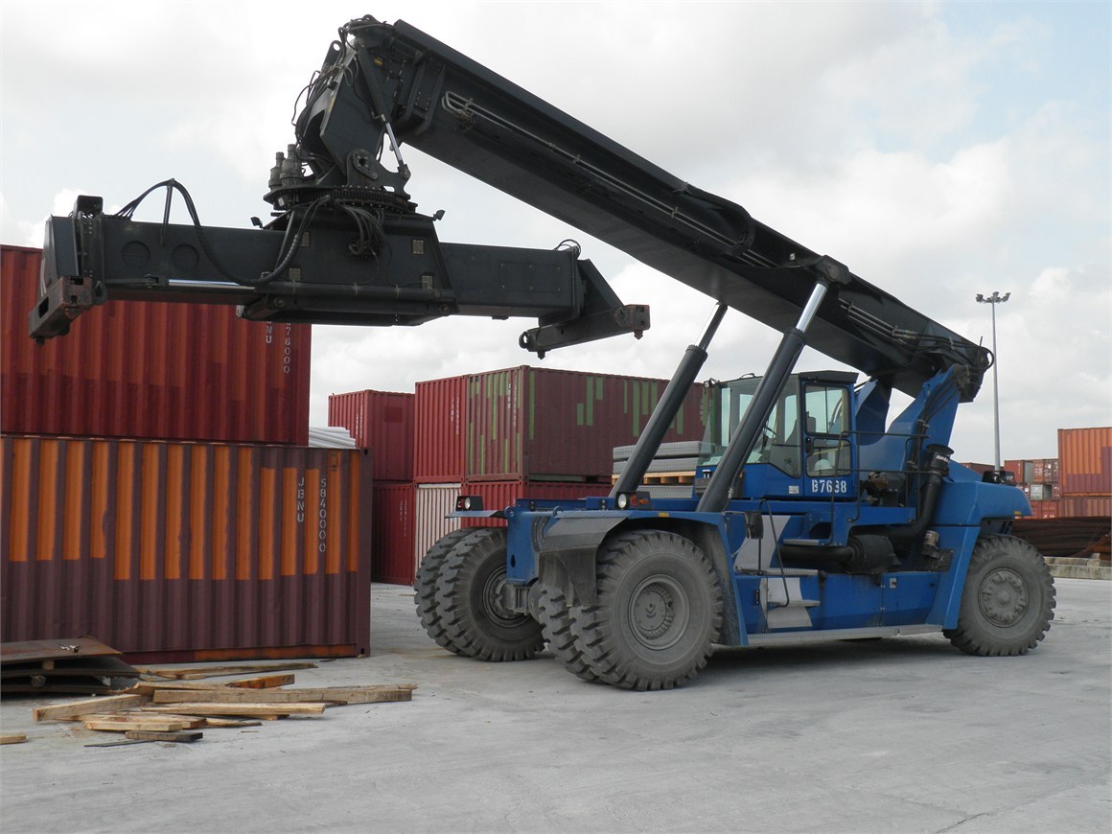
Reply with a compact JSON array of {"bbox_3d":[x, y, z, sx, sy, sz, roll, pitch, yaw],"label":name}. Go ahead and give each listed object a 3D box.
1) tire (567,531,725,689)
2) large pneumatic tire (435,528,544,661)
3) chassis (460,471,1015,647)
[{"bbox_3d":[0.942,1.981,13.566,1.634,1.594,0.512,3,-5,-31],"label":"tire"},{"bbox_3d":[-0.654,2.170,16.164,1.634,1.594,0.512,3,-5,-31],"label":"large pneumatic tire"},{"bbox_3d":[2.488,1.727,16.708,7.120,1.870,4.000,3,-5,-31],"label":"chassis"}]

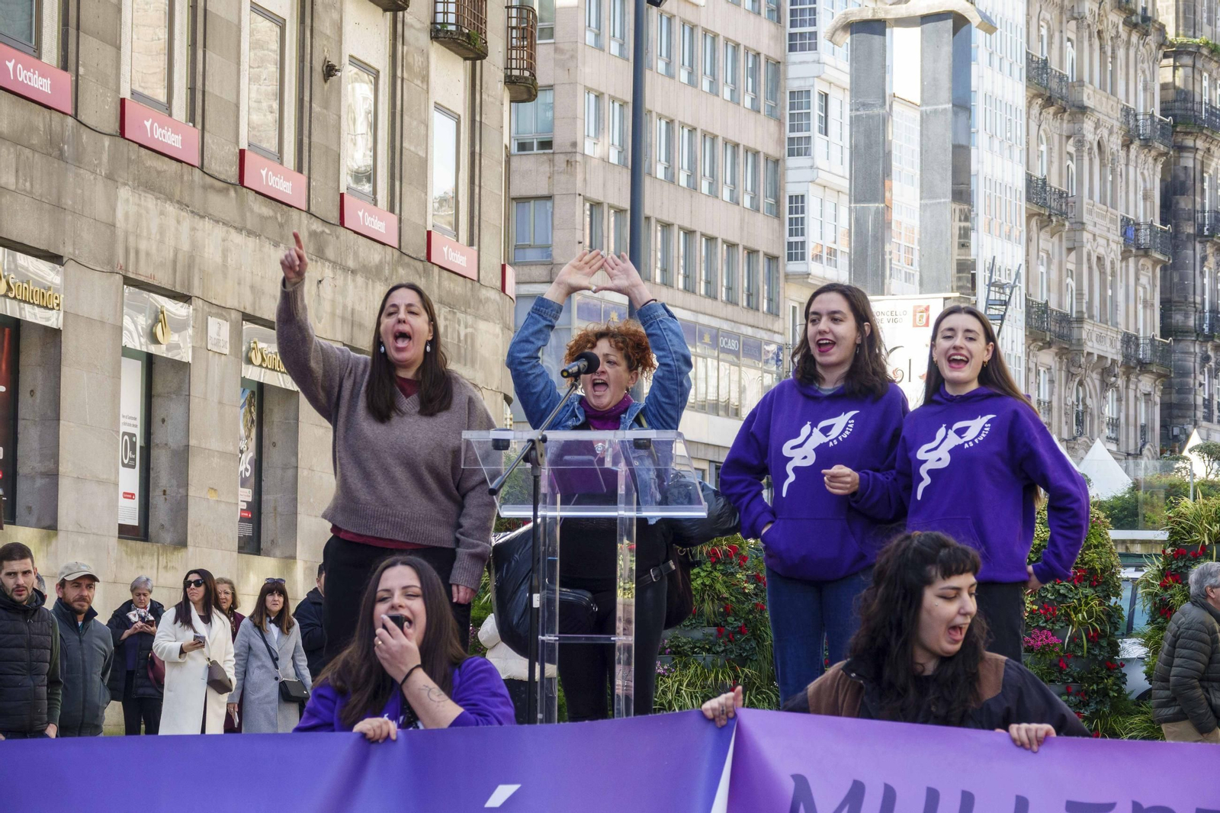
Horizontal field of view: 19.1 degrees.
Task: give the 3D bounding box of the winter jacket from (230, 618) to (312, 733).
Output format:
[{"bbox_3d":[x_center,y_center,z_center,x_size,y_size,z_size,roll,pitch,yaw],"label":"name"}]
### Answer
[{"bbox_3d":[-2.296,1.932,24.463,0.520,1.020,0.320,1,-4,-8],"label":"winter jacket"}]

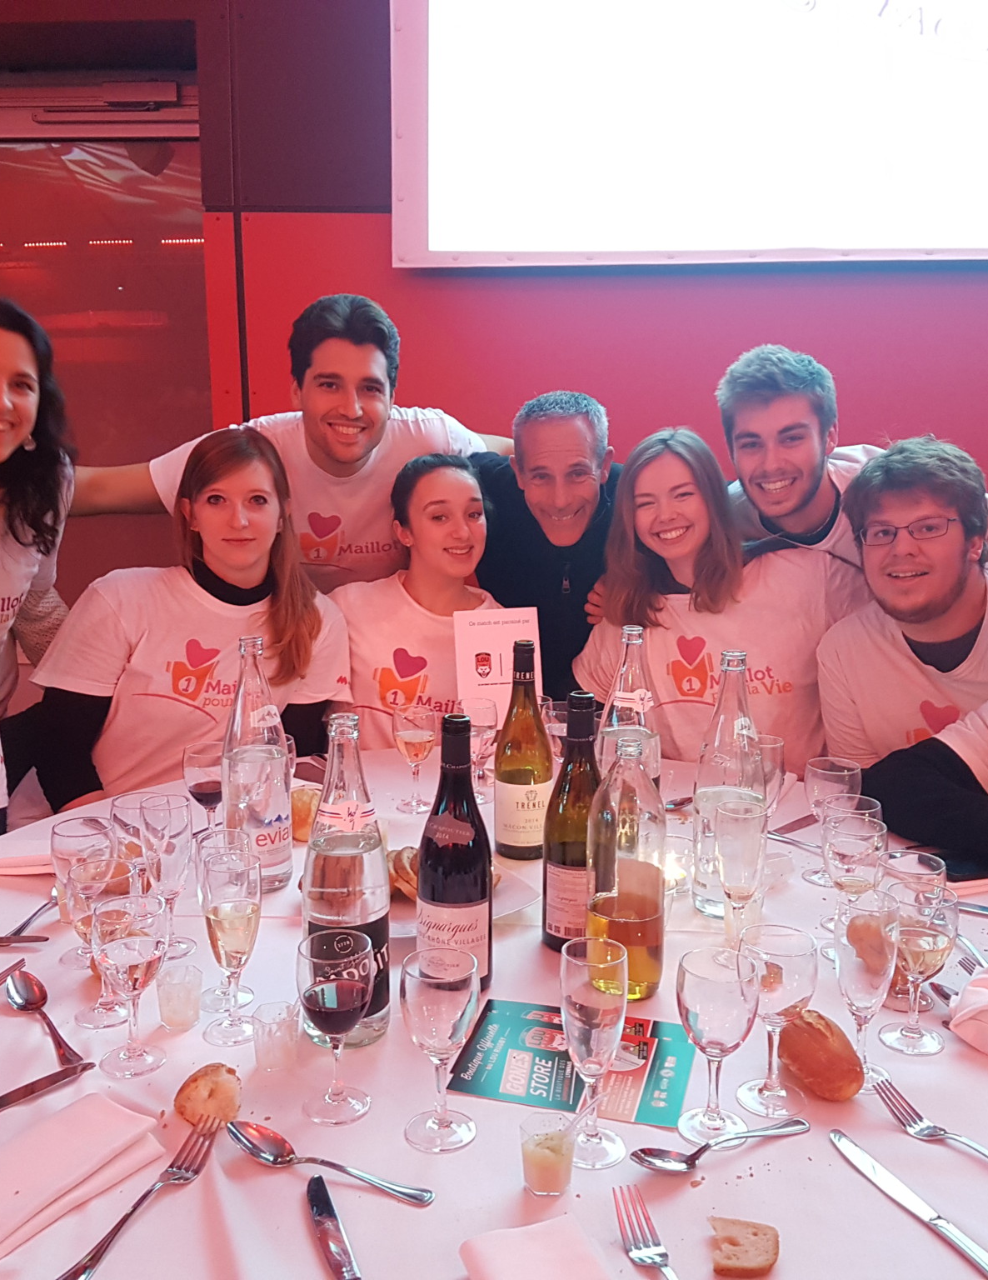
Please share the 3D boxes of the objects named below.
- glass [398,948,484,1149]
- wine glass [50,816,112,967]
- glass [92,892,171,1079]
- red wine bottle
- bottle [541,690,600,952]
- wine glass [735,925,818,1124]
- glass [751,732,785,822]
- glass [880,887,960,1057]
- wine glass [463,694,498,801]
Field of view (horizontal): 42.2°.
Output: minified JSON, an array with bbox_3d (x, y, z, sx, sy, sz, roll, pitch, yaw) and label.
[{"bbox_3d":[-0.046,0.356,1.112,0.070,0.157,0.070,0,11,0],"label":"glass"},{"bbox_3d":[-0.462,0.287,1.459,0.071,0.156,0.071,1,11,0],"label":"wine glass"},{"bbox_3d":[-0.346,0.332,1.227,0.070,0.157,0.070,1,11,0],"label":"glass"},{"bbox_3d":[-0.041,0.229,1.411,0.084,0.296,0.084,1,11,0],"label":"red wine bottle"},{"bbox_3d":[0.101,0.209,1.493,0.081,0.298,0.081,1,11,3],"label":"bottle"},{"bbox_3d":[0.259,0.348,1.174,0.072,0.156,0.072,1,11,0],"label":"wine glass"},{"bbox_3d":[0.368,0.226,1.762,0.057,0.180,0.057,1,11,0],"label":"glass"},{"bbox_3d":[0.422,0.326,1.276,0.071,0.156,0.071,0,11,0],"label":"glass"},{"bbox_3d":[-0.026,0.178,2.063,0.067,0.156,0.067,1,11,0],"label":"wine glass"}]

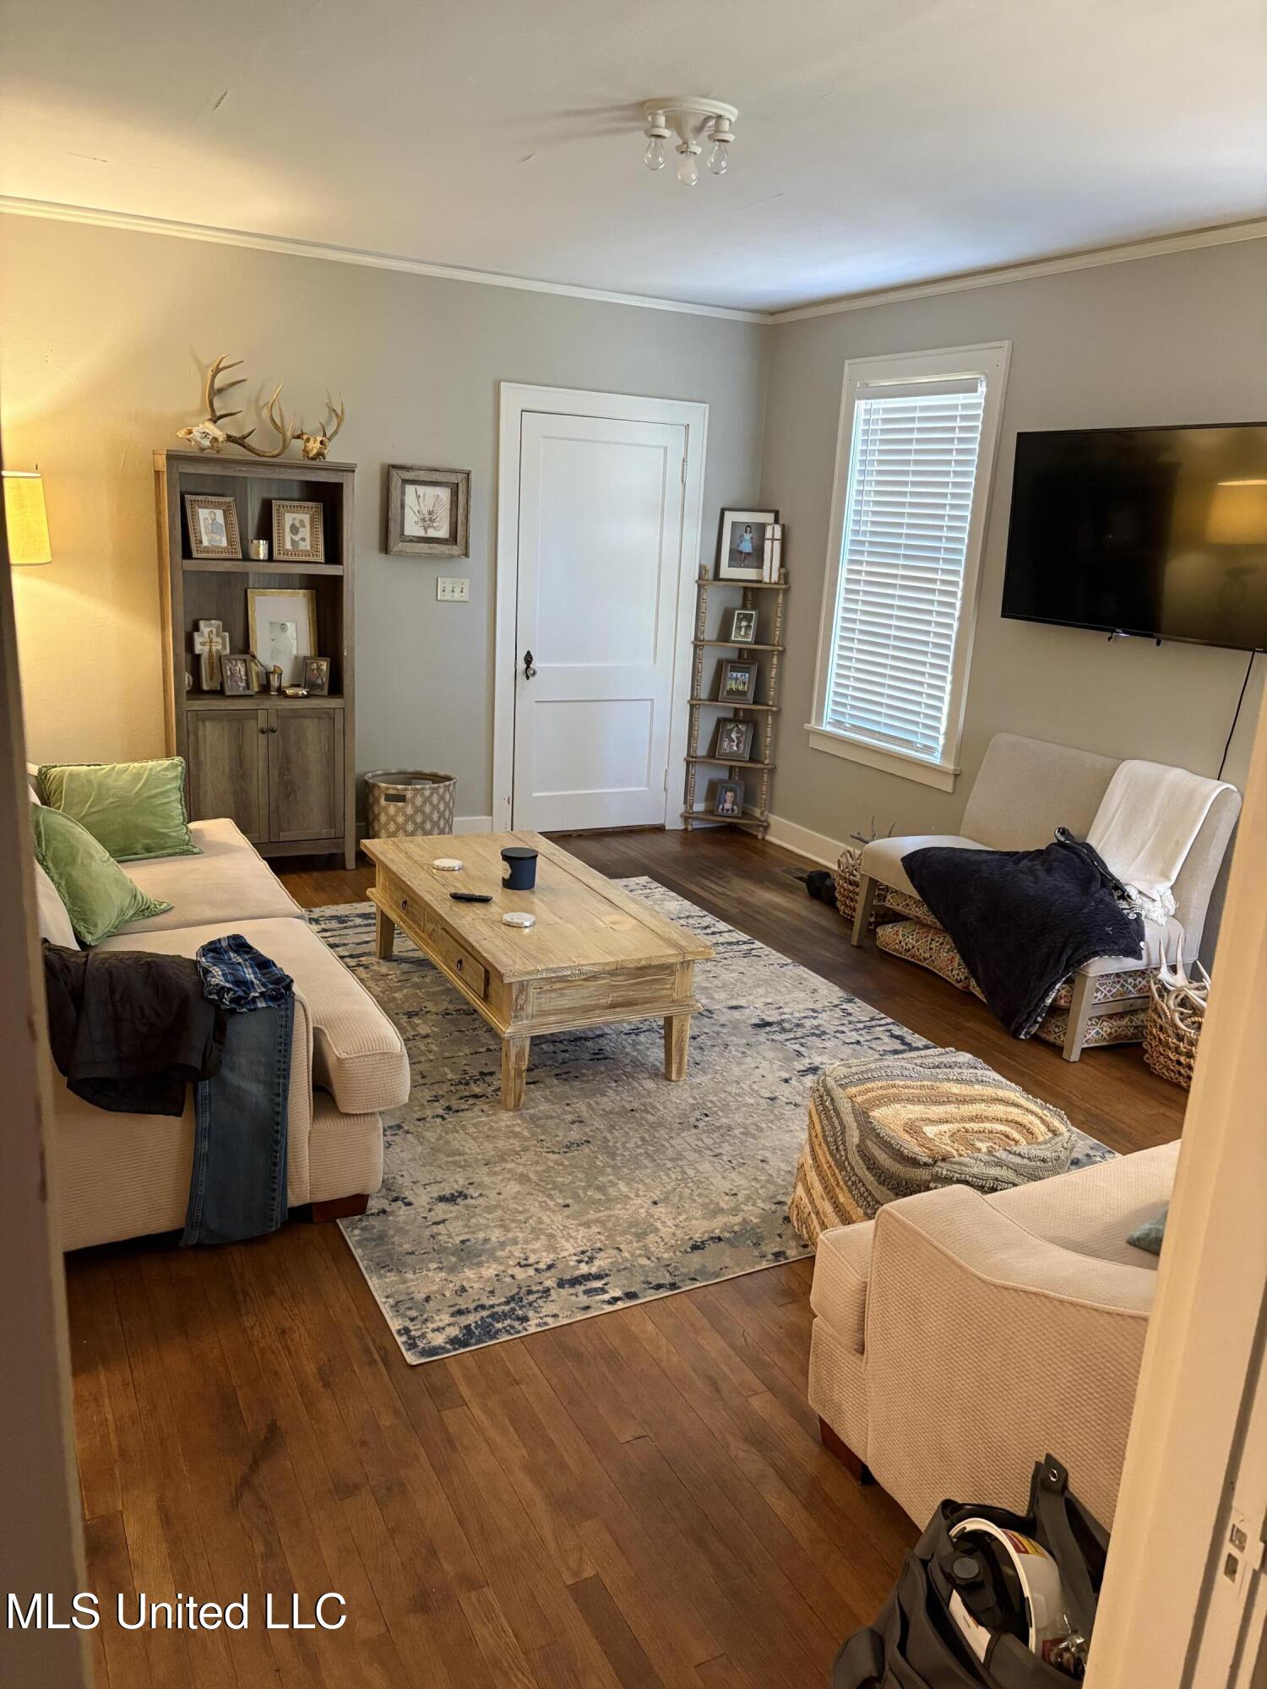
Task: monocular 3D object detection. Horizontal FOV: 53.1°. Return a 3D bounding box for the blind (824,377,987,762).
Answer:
[{"bbox_3d":[1.223,-1.281,5.854,0.060,1.625,0.860,-4,17,-27],"label":"blind"}]

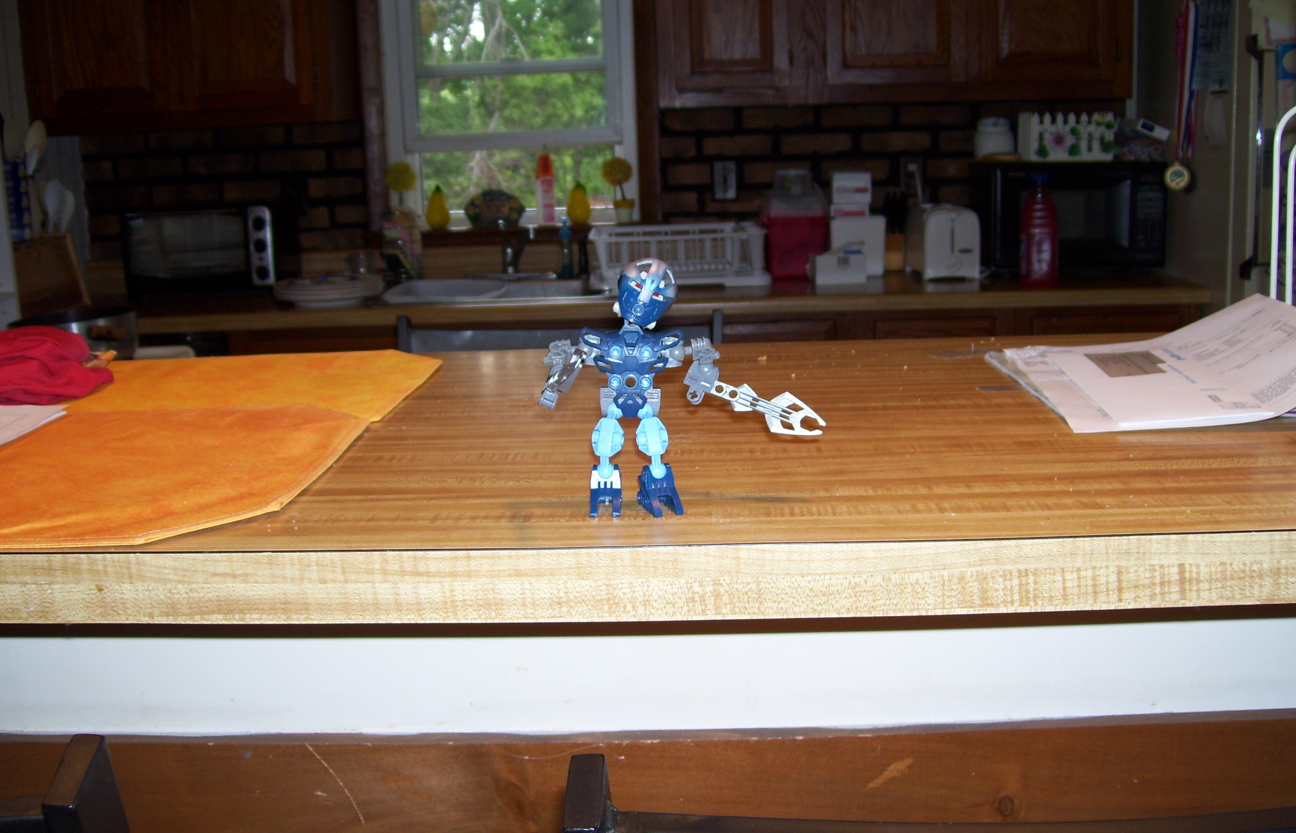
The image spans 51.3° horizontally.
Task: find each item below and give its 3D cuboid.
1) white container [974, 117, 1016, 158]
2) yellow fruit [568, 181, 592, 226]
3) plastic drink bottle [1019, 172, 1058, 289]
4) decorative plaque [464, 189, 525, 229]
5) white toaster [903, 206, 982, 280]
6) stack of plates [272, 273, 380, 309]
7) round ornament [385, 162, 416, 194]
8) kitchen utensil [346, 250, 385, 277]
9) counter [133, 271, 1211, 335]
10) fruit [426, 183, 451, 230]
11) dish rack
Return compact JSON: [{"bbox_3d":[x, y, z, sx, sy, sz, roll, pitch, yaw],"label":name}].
[{"bbox_3d":[0.908,-0.729,3.534,0.107,0.108,0.107,-1,13,4],"label":"white container"},{"bbox_3d":[-0.197,-0.613,3.888,0.070,0.123,0.070,-2,12,1],"label":"yellow fruit"},{"bbox_3d":[0.967,-0.464,3.345,0.099,0.283,0.099,-2,12,1],"label":"plastic drink bottle"},{"bbox_3d":[-0.438,-0.596,3.870,0.165,0.102,0.030,-1,13,3],"label":"decorative plaque"},{"bbox_3d":[0.787,-0.476,3.627,0.153,0.186,0.255,-2,12,-2],"label":"white toaster"},{"bbox_3d":[-0.823,-0.320,3.481,0.280,0.060,0.280,-1,12,3],"label":"stack of plates"},{"bbox_3d":[-0.716,-0.692,3.911,0.087,0.087,0.087,-2,12,0],"label":"round ornament"},{"bbox_3d":[-0.751,-0.395,3.605,0.098,0.098,0.098,-1,12,3],"label":"kitchen utensil"},{"bbox_3d":[-0.063,-0.317,3.510,2.778,0.042,0.635,-1,12,3],"label":"counter"},{"bbox_3d":[-0.591,-0.589,3.784,0.070,0.132,0.070,-1,12,3],"label":"fruit"},{"bbox_3d":[0.087,-0.441,3.675,0.470,0.150,0.360,-2,12,1],"label":"dish rack"}]

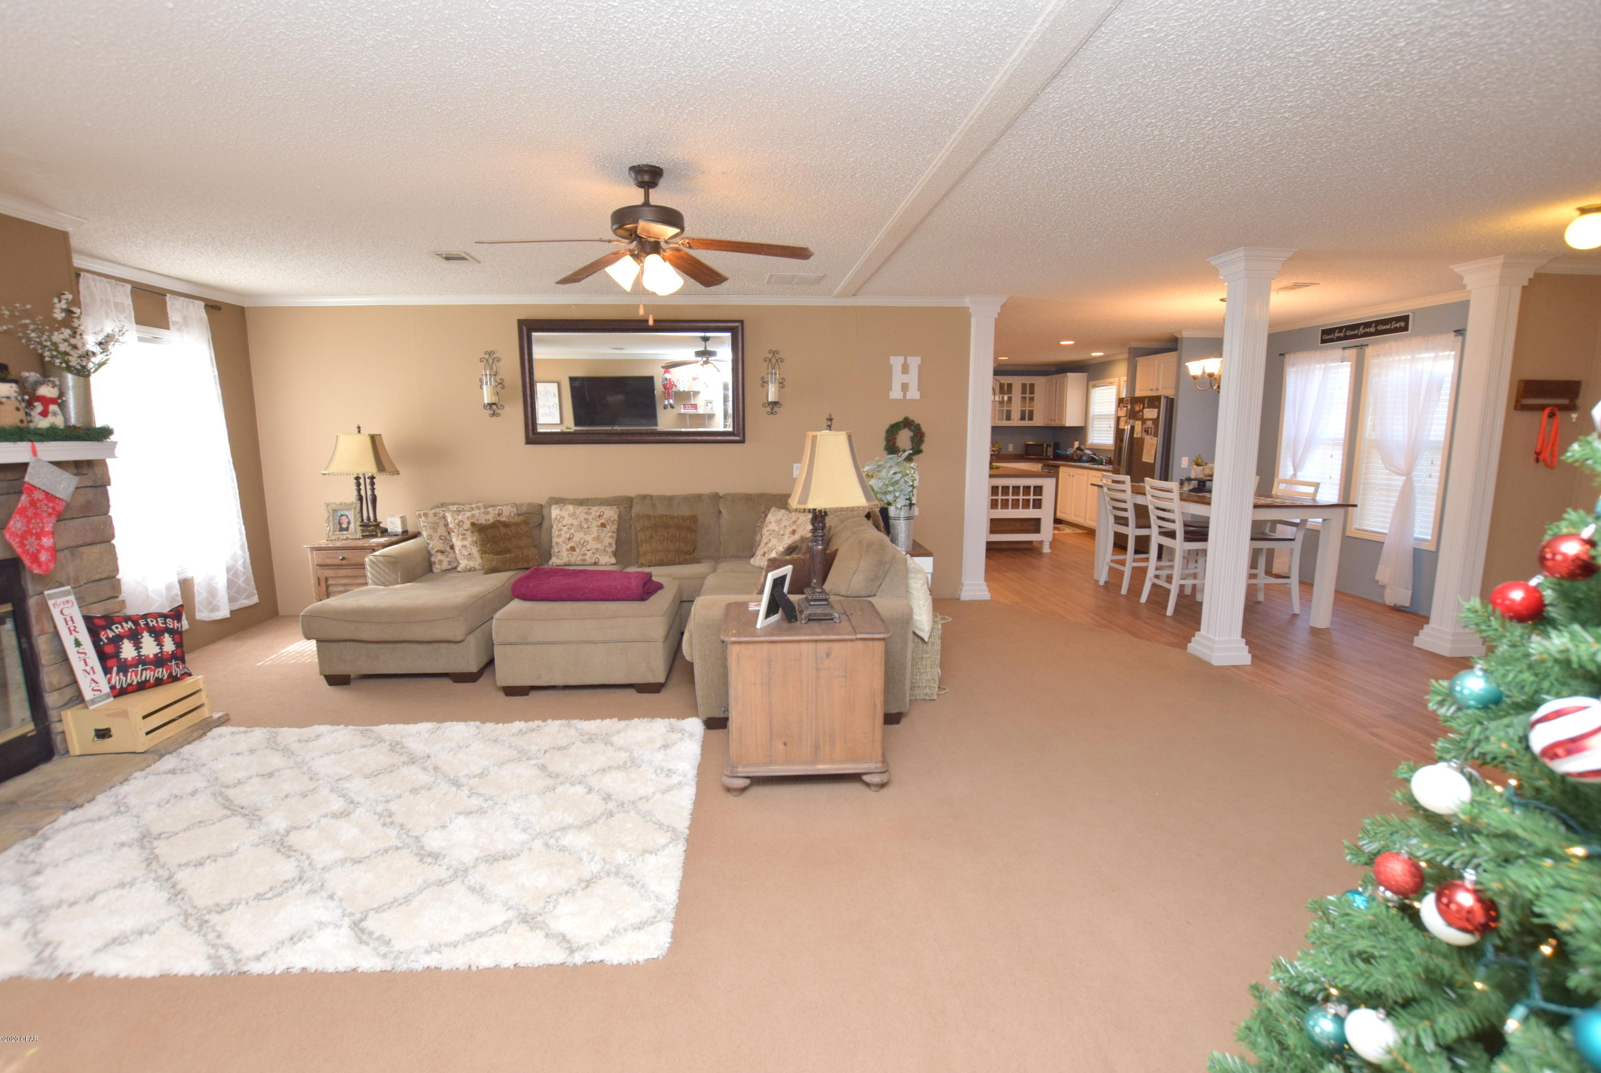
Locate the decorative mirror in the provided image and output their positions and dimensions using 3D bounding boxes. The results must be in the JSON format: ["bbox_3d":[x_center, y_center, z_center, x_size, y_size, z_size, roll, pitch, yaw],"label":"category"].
[{"bbox_3d":[-1.277,-1.182,5.128,1.690,0.935,0.060,-1,9,-5],"label":"decorative mirror"}]

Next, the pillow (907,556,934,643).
[{"bbox_3d":[0.582,0.304,3.663,0.150,0.440,0.430,-12,10,-12],"label":"pillow"}]

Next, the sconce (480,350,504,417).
[{"bbox_3d":[-2.429,-1.208,5.291,0.185,0.520,0.130,-1,8,-5],"label":"sconce"}]

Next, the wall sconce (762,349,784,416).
[{"bbox_3d":[-0.206,-1.199,5.195,0.175,0.520,0.120,-1,9,-5],"label":"wall sconce"}]

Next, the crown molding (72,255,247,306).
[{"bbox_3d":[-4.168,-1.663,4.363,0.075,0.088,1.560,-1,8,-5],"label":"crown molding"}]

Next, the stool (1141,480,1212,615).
[{"bbox_3d":[3.068,0.065,5.280,0.570,1.035,0.450,-1,9,-5],"label":"stool"}]

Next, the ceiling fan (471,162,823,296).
[{"bbox_3d":[-0.596,-1.186,2.619,1.280,0.500,1.250,-1,9,-5],"label":"ceiling fan"}]

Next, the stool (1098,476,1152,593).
[{"bbox_3d":[2.946,-0.034,5.895,0.540,1.020,0.440,-1,9,-5],"label":"stool"}]

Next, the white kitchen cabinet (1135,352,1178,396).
[{"bbox_3d":[4.314,-1.821,7.734,0.420,0.470,0.880,-1,9,-5],"label":"white kitchen cabinet"}]

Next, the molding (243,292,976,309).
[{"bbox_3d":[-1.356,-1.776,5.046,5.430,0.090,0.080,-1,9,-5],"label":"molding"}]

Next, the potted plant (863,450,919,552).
[{"bbox_3d":[0.634,-0.250,4.718,0.397,0.708,0.350,-1,9,-5],"label":"potted plant"}]

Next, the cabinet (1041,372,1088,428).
[{"bbox_3d":[4.152,-2.125,10.513,0.350,0.820,0.740,-1,9,-5],"label":"cabinet"}]

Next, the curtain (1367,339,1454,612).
[{"bbox_3d":[4.675,-0.505,5.280,0.110,2.140,0.730,-1,9,-5],"label":"curtain"}]

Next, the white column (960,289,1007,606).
[{"bbox_3d":[1.462,-0.684,5.553,0.360,2.445,0.300,-1,9,-5],"label":"white column"}]

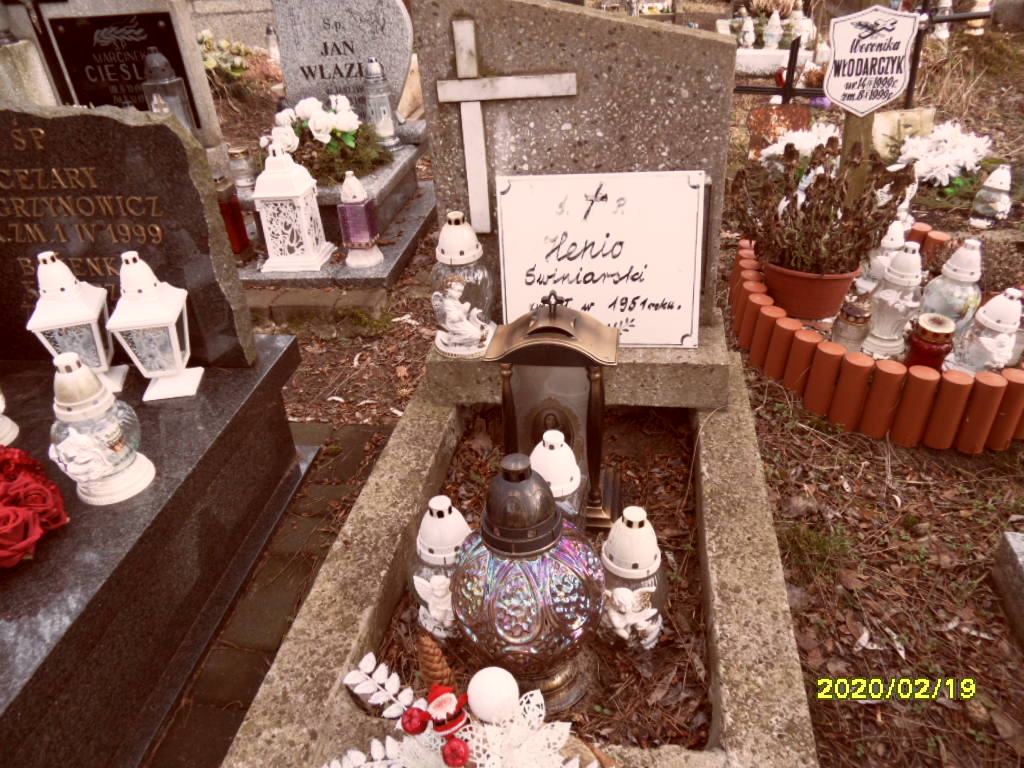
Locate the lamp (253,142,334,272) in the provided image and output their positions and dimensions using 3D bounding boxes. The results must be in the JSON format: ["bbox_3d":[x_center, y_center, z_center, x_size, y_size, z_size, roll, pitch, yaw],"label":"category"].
[{"bbox_3d":[-0.697,-0.556,2.205,0.185,0.366,0.185,1,34,5],"label":"lamp"}]

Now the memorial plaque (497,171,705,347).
[{"bbox_3d":[0.190,-0.267,1.558,0.436,0.378,0.020,2,21,12],"label":"memorial plaque"}]

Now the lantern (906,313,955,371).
[{"bbox_3d":[0.927,-0.079,1.574,0.093,0.128,0.093,2,32,11],"label":"lantern"}]

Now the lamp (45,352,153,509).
[{"bbox_3d":[-0.646,0.057,1.079,0.140,0.225,0.140,-4,34,-3],"label":"lamp"}]

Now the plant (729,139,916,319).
[{"bbox_3d":[0.815,-0.377,1.865,0.460,0.420,0.400,3,34,9],"label":"plant"}]

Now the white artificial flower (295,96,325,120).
[{"bbox_3d":[-0.713,-0.970,2.500,0.105,0.085,0.095,2,32,11],"label":"white artificial flower"}]

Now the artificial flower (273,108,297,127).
[{"bbox_3d":[-0.820,-0.961,2.560,0.088,0.070,0.085,2,32,11],"label":"artificial flower"}]

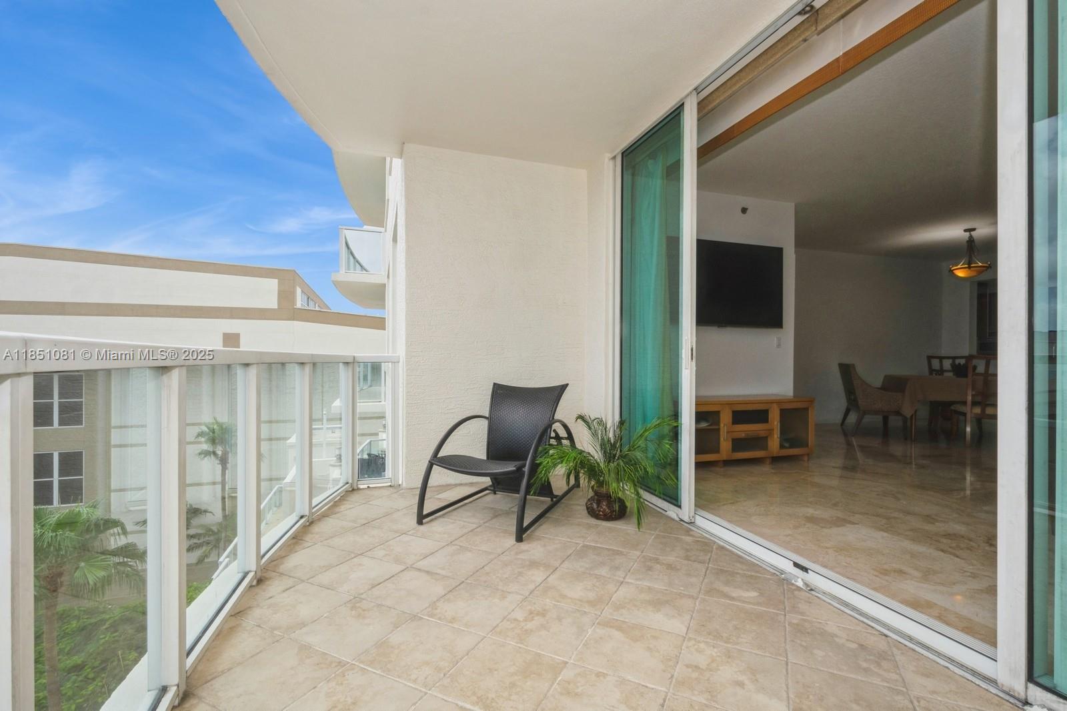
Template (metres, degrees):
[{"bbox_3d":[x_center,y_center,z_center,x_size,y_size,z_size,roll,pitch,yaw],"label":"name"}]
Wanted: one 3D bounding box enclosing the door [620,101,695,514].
[{"bbox_3d":[0.839,-0.274,3.197,0.060,2.620,0.920,0,0,-19],"label":"door"}]

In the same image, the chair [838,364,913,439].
[{"bbox_3d":[4.527,0.577,5.998,0.640,0.940,0.660,0,0,24],"label":"chair"}]

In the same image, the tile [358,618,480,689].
[{"bbox_3d":[-0.387,1.032,1.548,0.309,0.015,0.306,0,0,27],"label":"tile"}]

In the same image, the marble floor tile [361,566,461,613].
[{"bbox_3d":[-0.533,1.037,1.963,0.318,0.010,0.318,0,-1,26],"label":"marble floor tile"}]

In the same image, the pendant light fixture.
[{"bbox_3d":[5.545,-1.305,5.648,0.385,0.610,0.385,1,0,-44],"label":"pendant light fixture"}]

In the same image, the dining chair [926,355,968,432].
[{"bbox_3d":[5.760,0.530,6.030,0.480,1.000,0.560,0,0,22],"label":"dining chair"}]

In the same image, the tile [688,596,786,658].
[{"bbox_3d":[0.793,1.044,1.717,0.318,0.010,0.318,0,-1,26],"label":"tile"}]

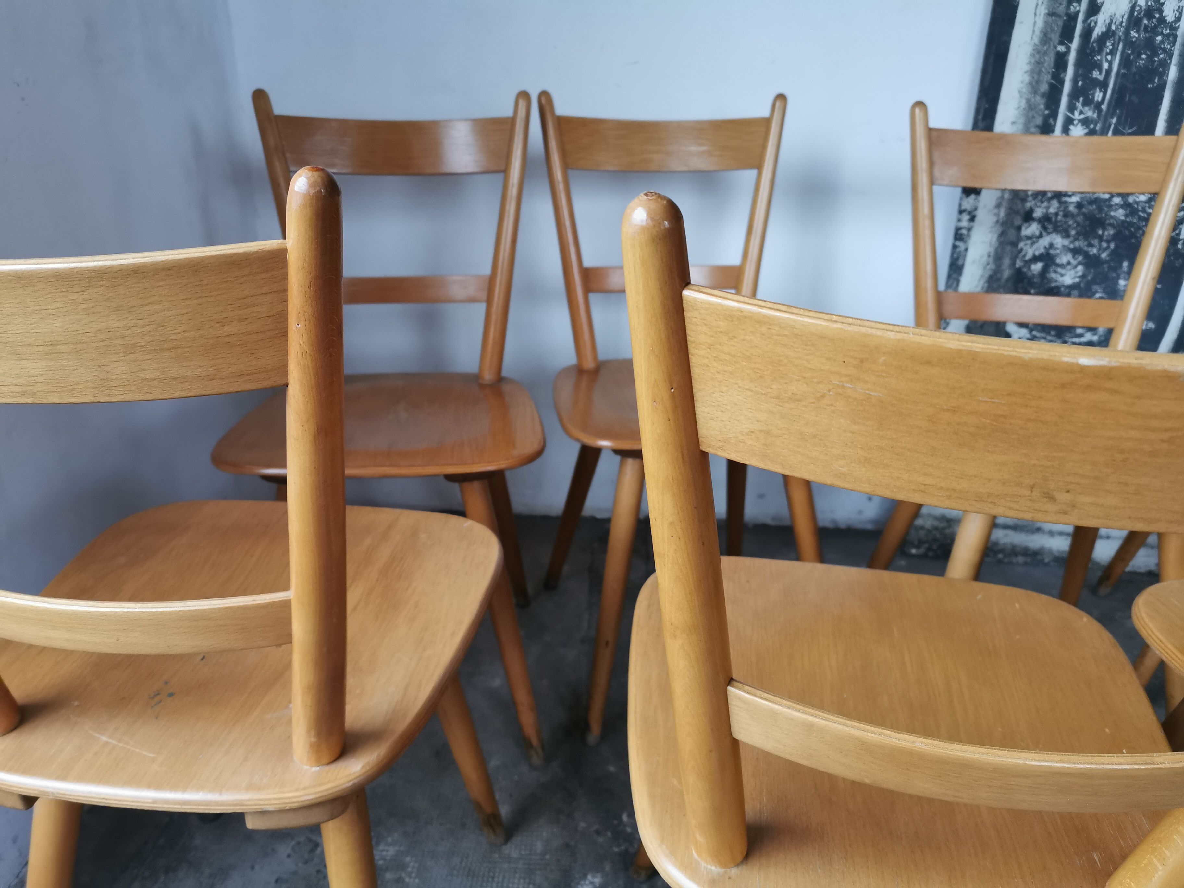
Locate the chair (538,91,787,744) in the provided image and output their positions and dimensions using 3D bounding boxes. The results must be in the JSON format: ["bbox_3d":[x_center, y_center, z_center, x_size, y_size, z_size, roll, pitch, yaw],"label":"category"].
[{"bbox_3d":[0.145,-0.063,1.382,0.405,0.849,0.453,-3,23,-11],"label":"chair"}]

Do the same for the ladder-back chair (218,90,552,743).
[{"bbox_3d":[-0.271,-0.031,1.282,0.405,0.849,0.453,-1,23,-5],"label":"ladder-back chair"}]

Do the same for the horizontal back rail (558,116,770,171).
[{"bbox_3d":[0.110,-0.468,1.441,0.332,0.079,0.041,-3,14,-11],"label":"horizontal back rail"}]

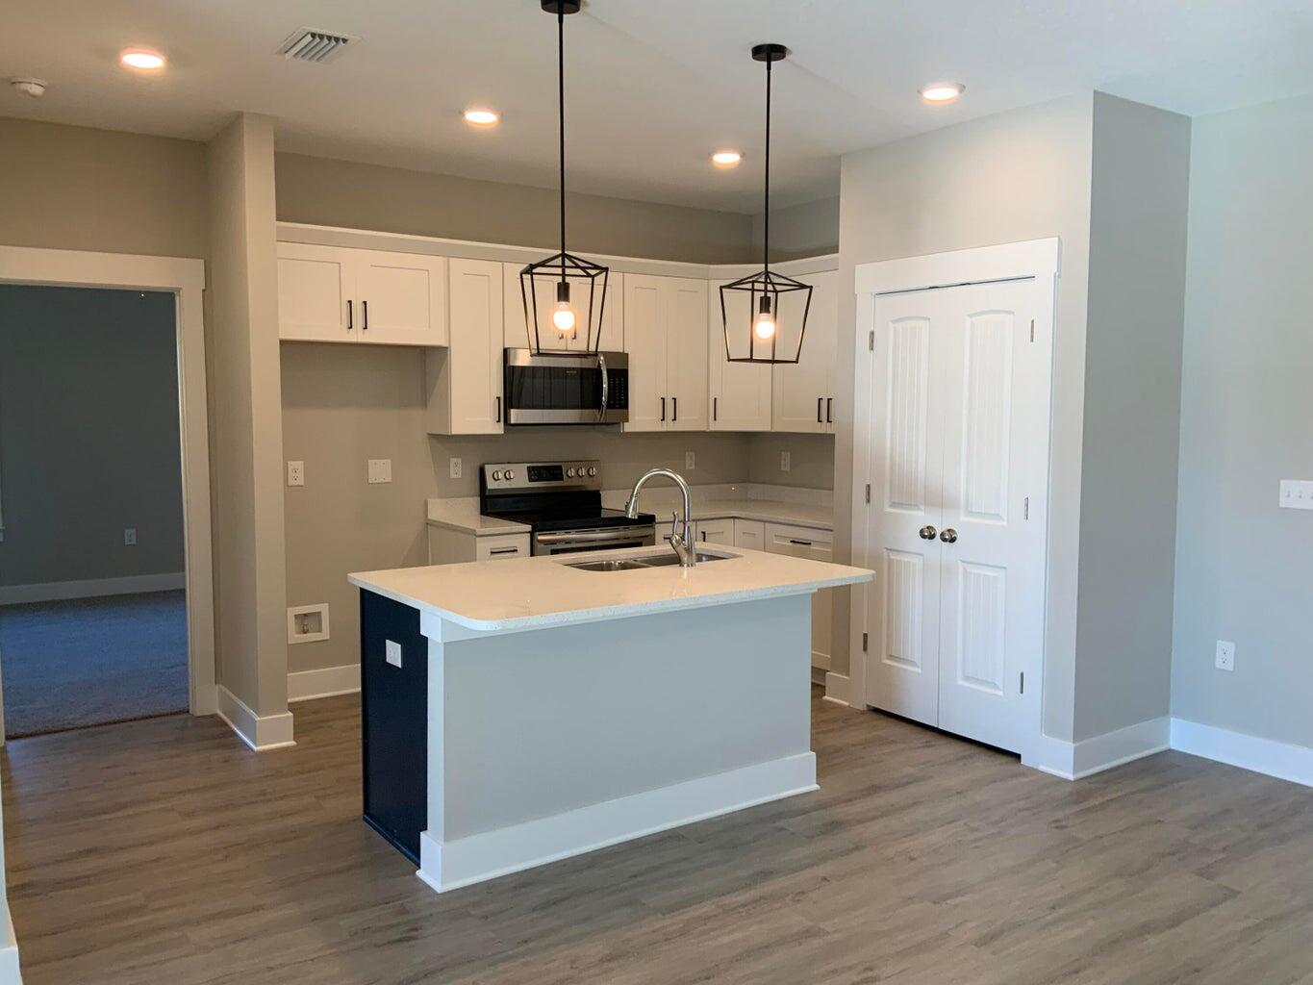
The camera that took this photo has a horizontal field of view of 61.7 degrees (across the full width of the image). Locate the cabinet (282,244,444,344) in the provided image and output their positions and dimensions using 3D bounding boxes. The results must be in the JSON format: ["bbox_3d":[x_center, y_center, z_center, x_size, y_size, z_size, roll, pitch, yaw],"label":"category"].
[{"bbox_3d":[-1.556,-0.967,5.510,0.956,0.457,0.340,-3,6,-35],"label":"cabinet"}]

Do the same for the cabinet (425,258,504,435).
[{"bbox_3d":[-1.033,-0.768,5.891,0.302,0.908,0.323,-3,6,-35],"label":"cabinet"}]

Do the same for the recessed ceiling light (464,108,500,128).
[{"bbox_3d":[-0.749,-1.601,4.696,0.180,0.030,0.180,0,5,0],"label":"recessed ceiling light"}]

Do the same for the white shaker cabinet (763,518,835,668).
[{"bbox_3d":[1.048,0.550,6.269,0.628,0.775,0.586,-3,6,-35],"label":"white shaker cabinet"}]

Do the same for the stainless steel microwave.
[{"bbox_3d":[-0.575,-0.585,6.188,0.768,0.407,0.385,-3,6,-35],"label":"stainless steel microwave"}]

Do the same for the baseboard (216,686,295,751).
[{"bbox_3d":[-1.881,1.029,5.155,0.185,0.156,0.728,-3,6,-35],"label":"baseboard"}]

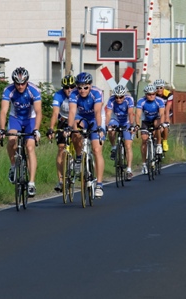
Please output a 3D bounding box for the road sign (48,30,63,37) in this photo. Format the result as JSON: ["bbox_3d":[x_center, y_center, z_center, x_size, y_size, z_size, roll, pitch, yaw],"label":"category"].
[{"bbox_3d":[-1.266,-3.832,142.000,0.520,0.180,0.030,0,1,-11],"label":"road sign"}]

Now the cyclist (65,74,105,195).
[{"bbox_3d":[-0.102,-0.183,53.800,0.510,1.570,0.950,0,1,5],"label":"cyclist"}]

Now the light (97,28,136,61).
[{"bbox_3d":[0.565,-2.397,99.000,0.920,0.770,0.180,0,0,5],"label":"light"}]

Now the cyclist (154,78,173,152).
[{"bbox_3d":[1.197,-0.419,76.500,0.520,1.600,0.950,0,1,5],"label":"cyclist"}]

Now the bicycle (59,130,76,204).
[{"bbox_3d":[-0.312,0.210,55.400,0.440,0.970,1.670,0,0,4],"label":"bicycle"}]

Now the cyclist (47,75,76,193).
[{"bbox_3d":[-0.334,-0.197,55.200,0.490,1.510,0.920,0,0,4],"label":"cyclist"}]

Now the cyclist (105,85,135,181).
[{"bbox_3d":[0.423,-0.253,67.100,0.480,1.500,0.900,0,0,4],"label":"cyclist"}]

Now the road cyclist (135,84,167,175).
[{"bbox_3d":[0.988,-0.339,73.500,0.500,1.530,0.900,0,0,4],"label":"road cyclist"}]

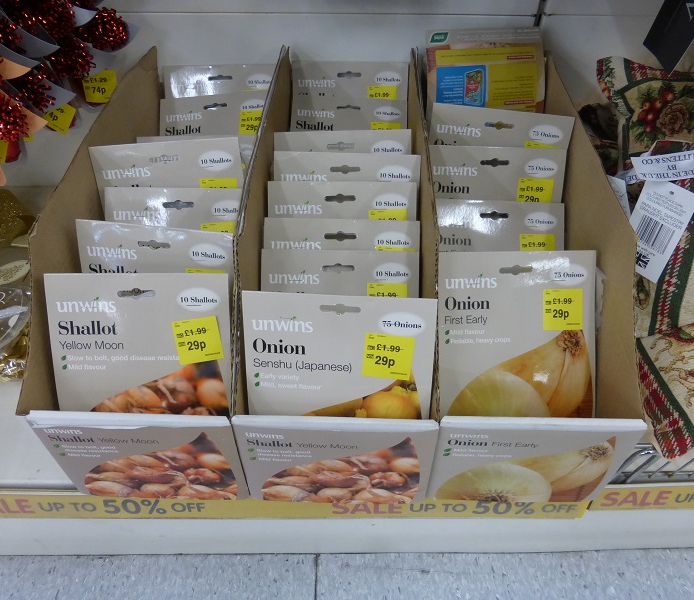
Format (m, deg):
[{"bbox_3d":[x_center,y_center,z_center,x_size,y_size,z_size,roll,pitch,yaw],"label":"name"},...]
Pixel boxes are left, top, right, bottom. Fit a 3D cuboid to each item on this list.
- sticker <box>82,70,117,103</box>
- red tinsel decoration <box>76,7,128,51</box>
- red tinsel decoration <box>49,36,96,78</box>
[{"bbox_3d":[-0.289,-0.249,0.674,0.038,0.038,0.002,-2,45,-10],"label":"sticker"},{"bbox_3d":[-0.271,-0.297,0.632,0.054,0.047,0.040,-4,45,-4],"label":"red tinsel decoration"},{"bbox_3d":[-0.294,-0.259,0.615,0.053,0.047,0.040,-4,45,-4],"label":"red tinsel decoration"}]

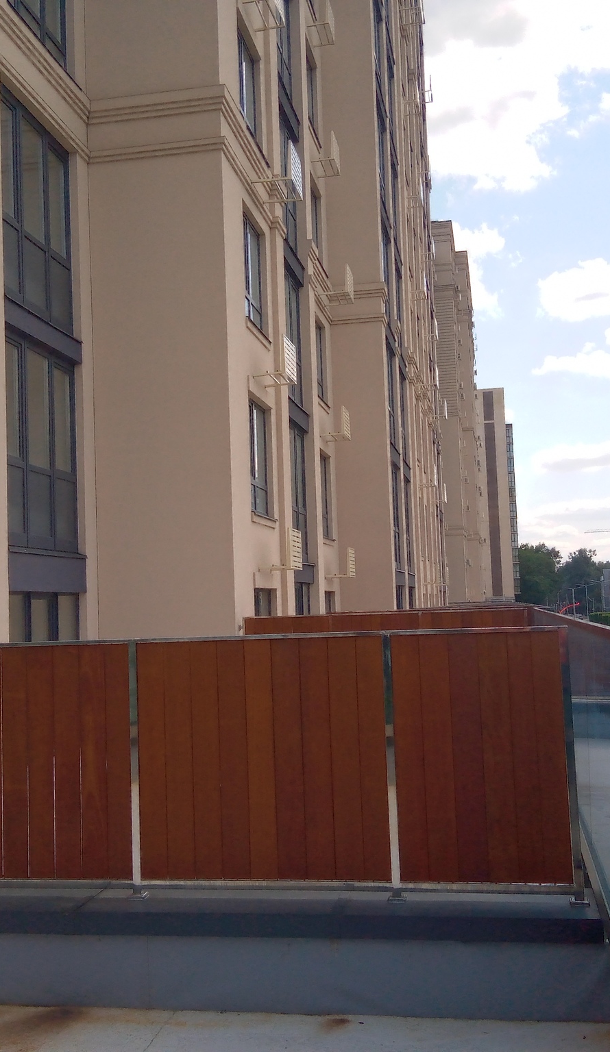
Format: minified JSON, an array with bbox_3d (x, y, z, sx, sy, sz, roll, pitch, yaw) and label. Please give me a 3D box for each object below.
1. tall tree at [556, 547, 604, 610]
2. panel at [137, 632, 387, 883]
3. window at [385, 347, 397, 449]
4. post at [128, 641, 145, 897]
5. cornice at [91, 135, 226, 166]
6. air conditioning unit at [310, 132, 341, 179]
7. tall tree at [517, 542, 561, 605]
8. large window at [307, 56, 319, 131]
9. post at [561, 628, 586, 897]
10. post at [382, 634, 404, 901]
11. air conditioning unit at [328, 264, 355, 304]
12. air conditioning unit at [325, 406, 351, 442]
[{"bbox_3d":[68.285,15.482,281.983,11.392,19.795,11.392,-3,-4,10],"label":"tall tree"},{"bbox_3d":[-0.200,1.052,5.171,1.163,1.109,0.035,-3,-4,10],"label":"panel"},{"bbox_3d":[2.086,-3.155,27.592,0.150,2.635,1.917,-3,-4,10],"label":"window"},{"bbox_3d":[-0.782,1.116,5.237,0.044,1.168,0.044,-3,-4,10],"label":"post"},{"bbox_3d":[-2.047,-5.180,15.613,1.940,0.182,0.099,-3,-4,10],"label":"cornice"},{"bbox_3d":[0.435,-8.016,24.561,0.542,0.621,0.936,-3,-4,10],"label":"air conditioning unit"},{"bbox_3d":[50.837,13.338,249.635,12.000,20.116,12.000,-3,-4,10],"label":"tall tree"},{"bbox_3d":[0.092,-9.434,24.715,0.150,1.770,1.524,-3,-4,10],"label":"large window"},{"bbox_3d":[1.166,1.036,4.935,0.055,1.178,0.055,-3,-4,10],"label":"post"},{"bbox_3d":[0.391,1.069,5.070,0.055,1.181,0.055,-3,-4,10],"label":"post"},{"bbox_3d":[0.682,-5.215,24.616,0.570,0.634,0.924,-3,-4,10],"label":"air conditioning unit"},{"bbox_3d":[0.640,-2.150,24.127,0.542,0.630,0.936,-3,-4,10],"label":"air conditioning unit"}]

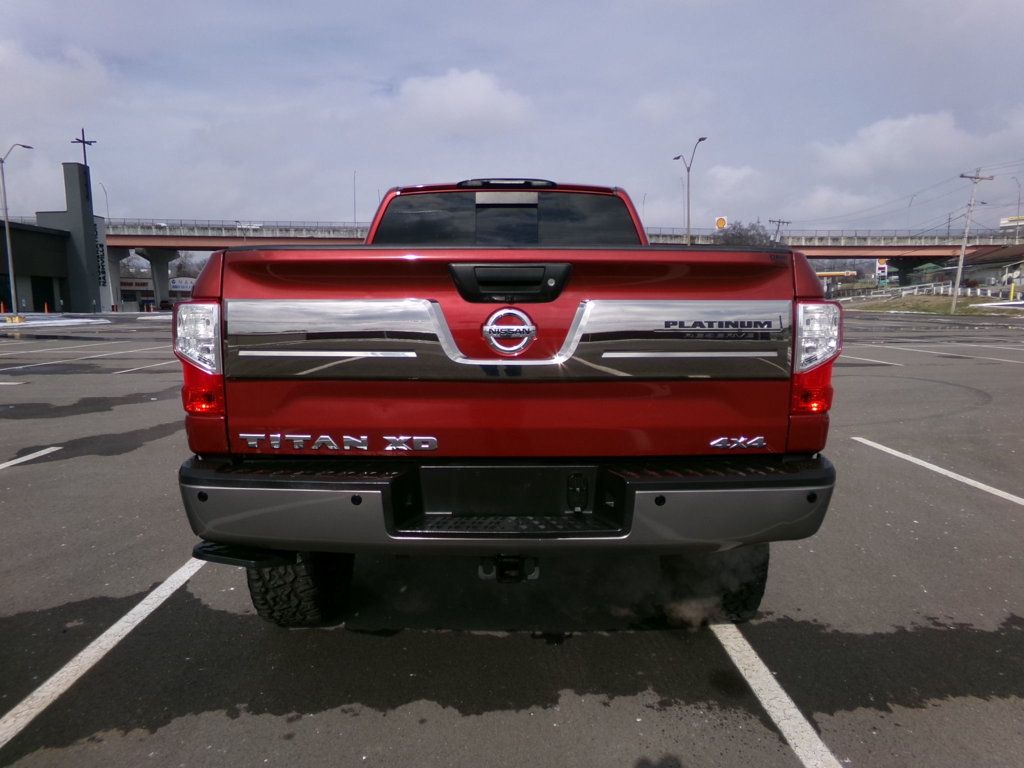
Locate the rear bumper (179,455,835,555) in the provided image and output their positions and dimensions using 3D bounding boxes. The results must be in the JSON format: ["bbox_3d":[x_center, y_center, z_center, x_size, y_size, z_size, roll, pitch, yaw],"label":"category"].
[{"bbox_3d":[-0.013,0.343,2.154,1.960,0.250,0.400,0,7,0],"label":"rear bumper"}]

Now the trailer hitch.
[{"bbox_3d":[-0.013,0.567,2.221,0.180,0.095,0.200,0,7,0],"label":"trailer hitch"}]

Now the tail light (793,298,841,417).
[{"bbox_3d":[0.897,-0.079,2.125,0.165,0.345,0.190,0,7,0],"label":"tail light"}]

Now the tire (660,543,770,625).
[{"bbox_3d":[0.858,0.648,3.247,0.310,0.860,0.860,0,7,0],"label":"tire"}]

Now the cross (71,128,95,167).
[{"bbox_3d":[-42.449,-23.483,70.500,2.550,3.500,2.550,0,7,-1],"label":"cross"}]

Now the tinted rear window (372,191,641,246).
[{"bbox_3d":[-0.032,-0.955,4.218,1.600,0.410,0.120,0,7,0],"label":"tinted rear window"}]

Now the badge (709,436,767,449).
[{"bbox_3d":[0.670,0.174,2.109,0.173,0.036,0.012,0,7,0],"label":"badge"}]

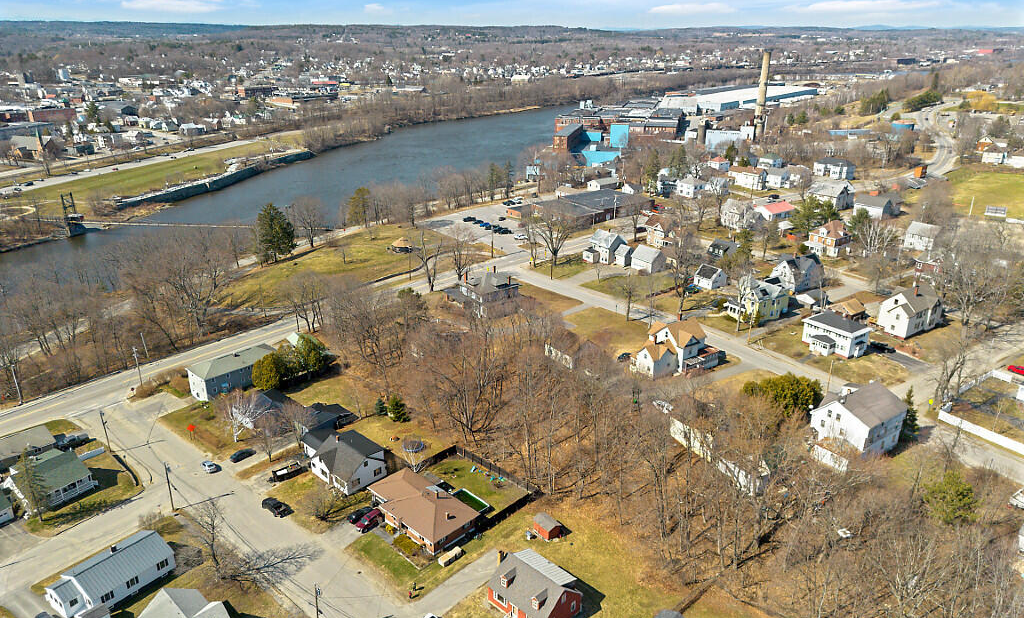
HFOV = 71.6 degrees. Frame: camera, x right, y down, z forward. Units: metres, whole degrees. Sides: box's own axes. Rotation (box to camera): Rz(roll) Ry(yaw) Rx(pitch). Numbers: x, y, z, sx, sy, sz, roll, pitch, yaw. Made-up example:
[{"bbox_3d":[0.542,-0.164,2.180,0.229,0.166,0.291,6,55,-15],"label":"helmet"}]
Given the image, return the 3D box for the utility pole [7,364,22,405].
[{"bbox_3d":[-108.975,16.680,155.761,0.350,9.700,0.350,0,22,0],"label":"utility pole"}]

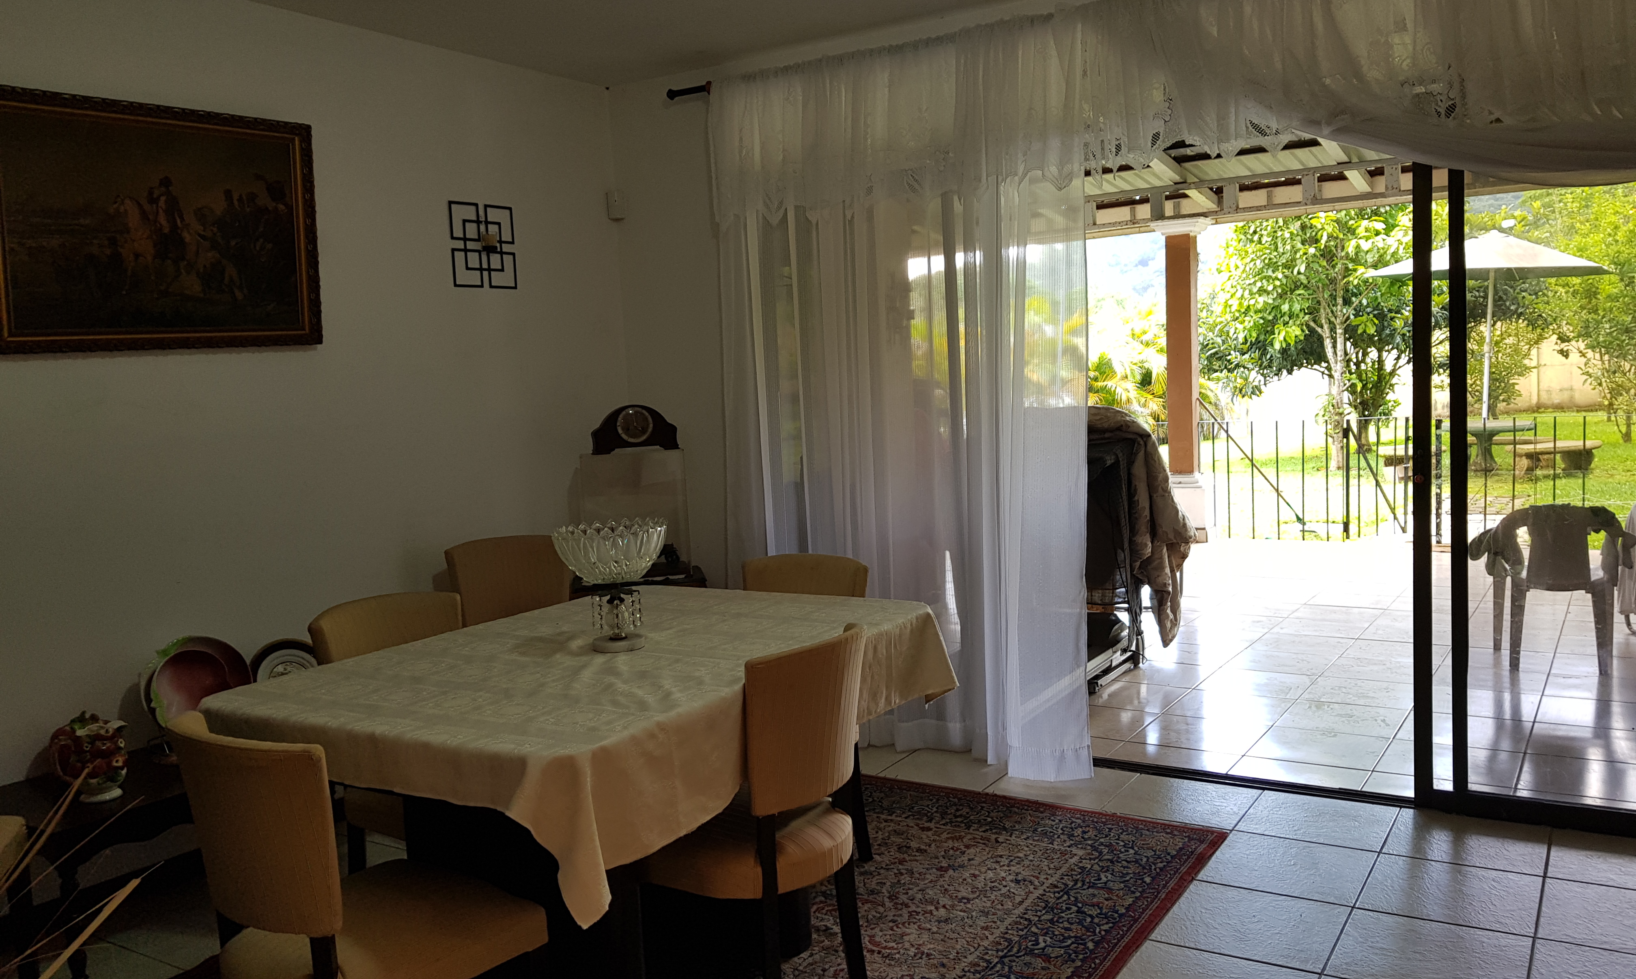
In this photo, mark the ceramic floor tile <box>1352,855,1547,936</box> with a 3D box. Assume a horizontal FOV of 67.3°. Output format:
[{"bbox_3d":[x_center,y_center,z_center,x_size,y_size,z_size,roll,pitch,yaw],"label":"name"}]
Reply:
[{"bbox_3d":[1.672,1.066,3.242,0.403,0.010,0.403,0,6,34],"label":"ceramic floor tile"}]

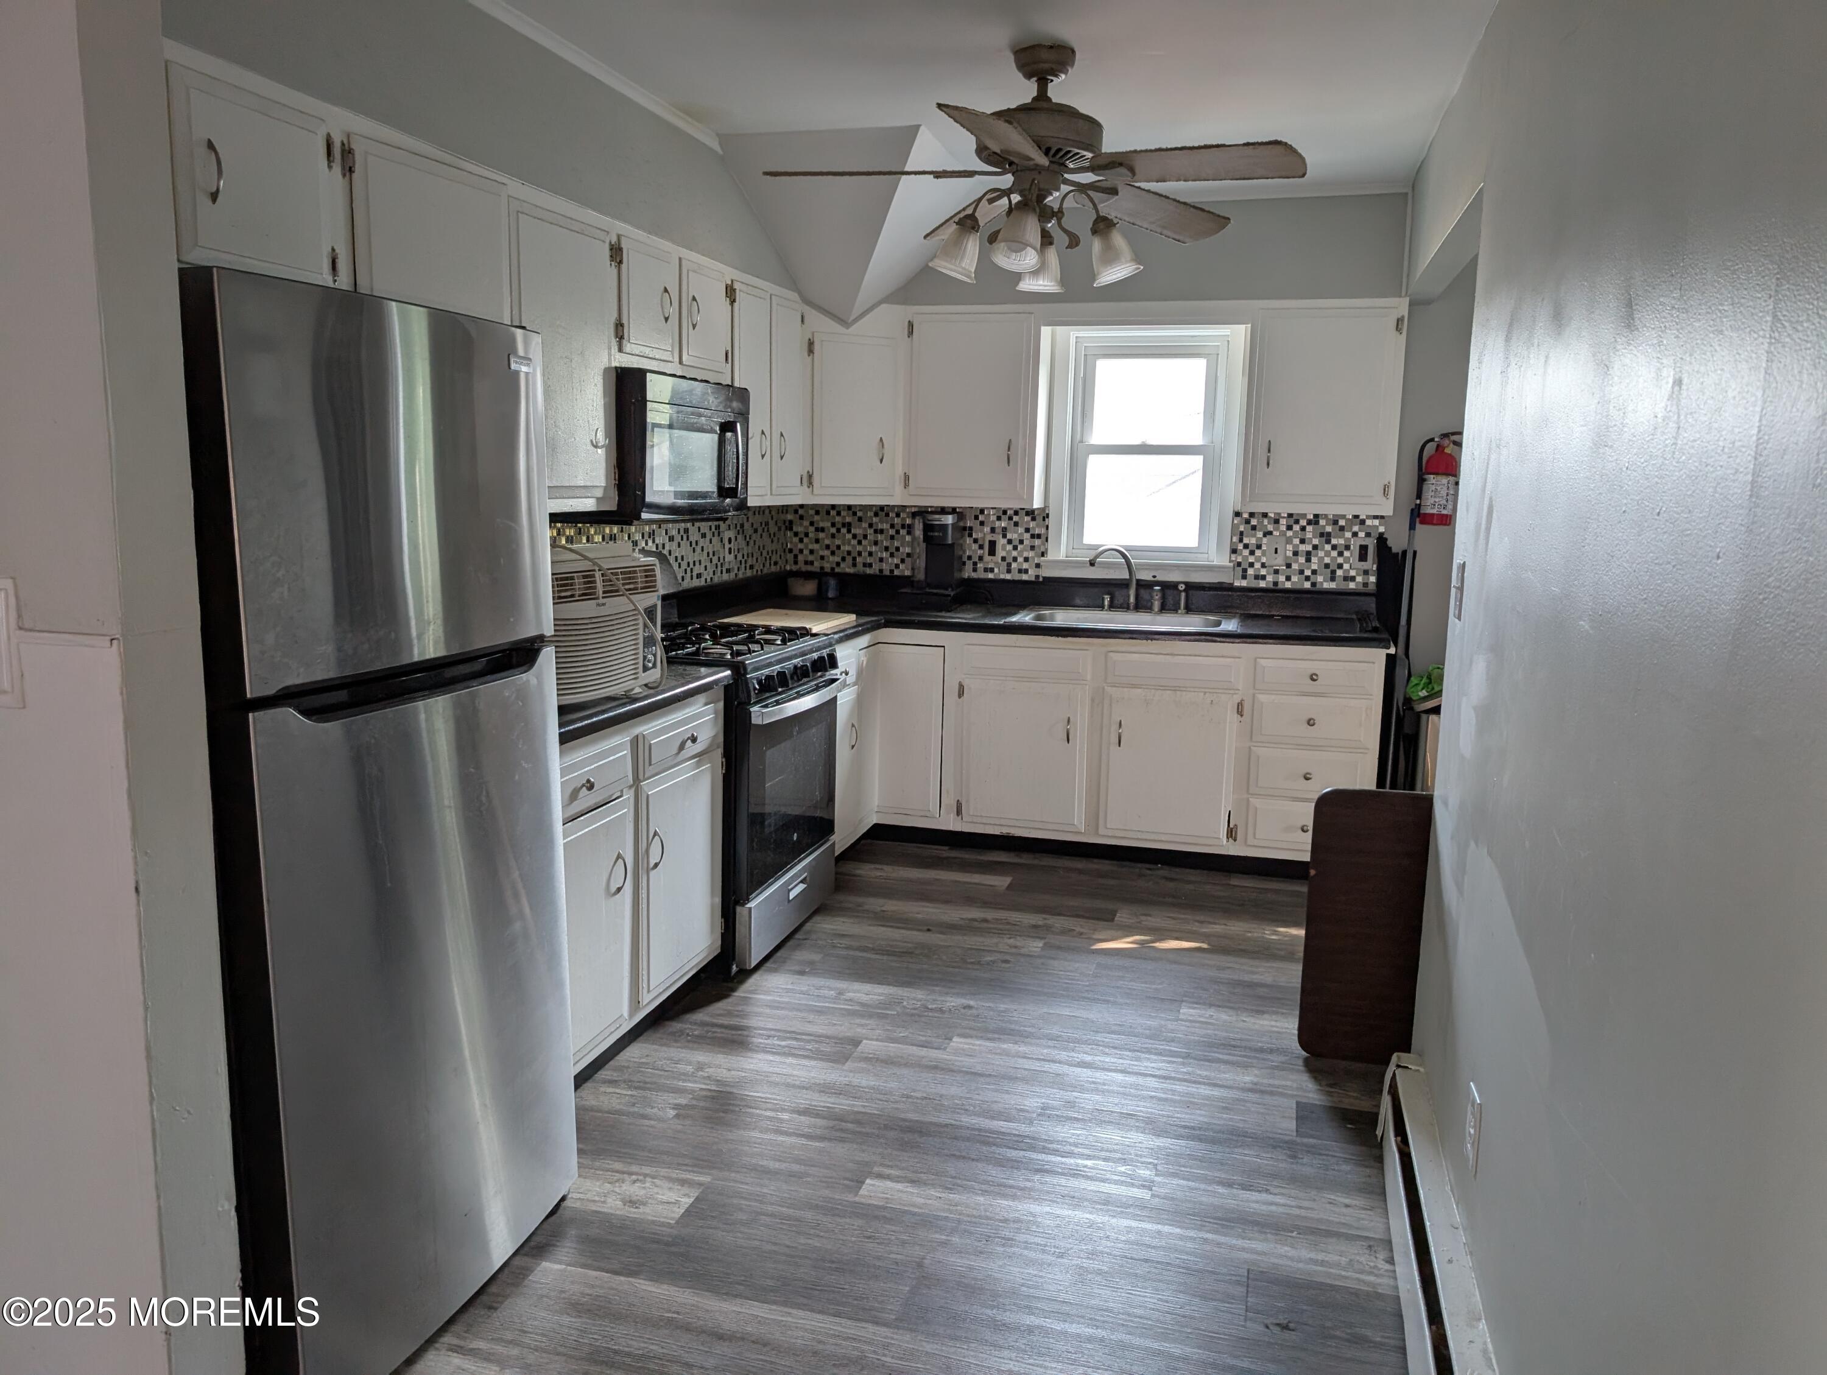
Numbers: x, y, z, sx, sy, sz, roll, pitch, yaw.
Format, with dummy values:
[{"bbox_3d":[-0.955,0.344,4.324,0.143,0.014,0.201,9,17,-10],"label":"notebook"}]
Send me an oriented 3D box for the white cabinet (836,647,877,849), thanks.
[{"bbox_3d":[-0.518,0.190,4.822,0.620,0.780,0.580,3,10,15],"label":"white cabinet"}]

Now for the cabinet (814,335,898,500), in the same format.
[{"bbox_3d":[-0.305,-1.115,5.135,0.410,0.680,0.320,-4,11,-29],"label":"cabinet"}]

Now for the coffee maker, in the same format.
[{"bbox_3d":[0.088,-0.530,5.330,0.220,0.400,0.270,3,10,15],"label":"coffee maker"}]

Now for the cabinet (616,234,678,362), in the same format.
[{"bbox_3d":[-0.907,-1.115,3.720,0.325,0.345,0.386,3,10,15],"label":"cabinet"}]

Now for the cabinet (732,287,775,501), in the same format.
[{"bbox_3d":[-0.705,-1.029,4.479,0.325,0.740,0.352,3,10,15],"label":"cabinet"}]

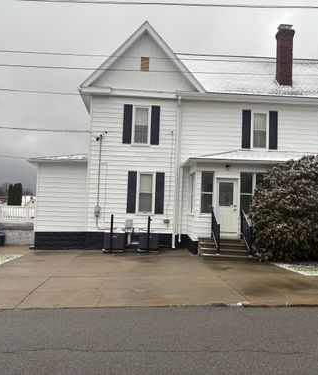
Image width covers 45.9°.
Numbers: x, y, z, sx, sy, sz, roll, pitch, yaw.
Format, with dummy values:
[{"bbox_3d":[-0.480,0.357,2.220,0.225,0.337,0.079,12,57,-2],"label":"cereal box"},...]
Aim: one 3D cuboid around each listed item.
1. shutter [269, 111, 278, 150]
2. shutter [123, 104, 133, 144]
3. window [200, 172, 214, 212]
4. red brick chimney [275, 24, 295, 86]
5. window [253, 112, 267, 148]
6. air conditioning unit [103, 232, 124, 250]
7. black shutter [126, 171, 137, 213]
[{"bbox_3d":[5.045,-2.506,16.465,0.375,1.705,0.050,2,-2,-3],"label":"shutter"},{"bbox_3d":[-1.352,-2.736,16.141,0.382,1.712,0.050,2,-4,-2],"label":"shutter"},{"bbox_3d":[1.807,0.182,14.033,0.516,1.577,0.100,2,-2,-3],"label":"window"},{"bbox_3d":[5.778,-6.058,17.377,0.700,2.848,0.580,2,-2,-3],"label":"red brick chimney"},{"bbox_3d":[4.448,-2.512,16.504,0.702,1.681,0.100,2,-4,-2],"label":"window"},{"bbox_3d":[-1.813,2.213,15.485,0.820,0.770,0.780,2,-2,-3],"label":"air conditioning unit"},{"bbox_3d":[-1.159,0.194,15.965,0.382,1.803,0.050,2,-4,-2],"label":"black shutter"}]

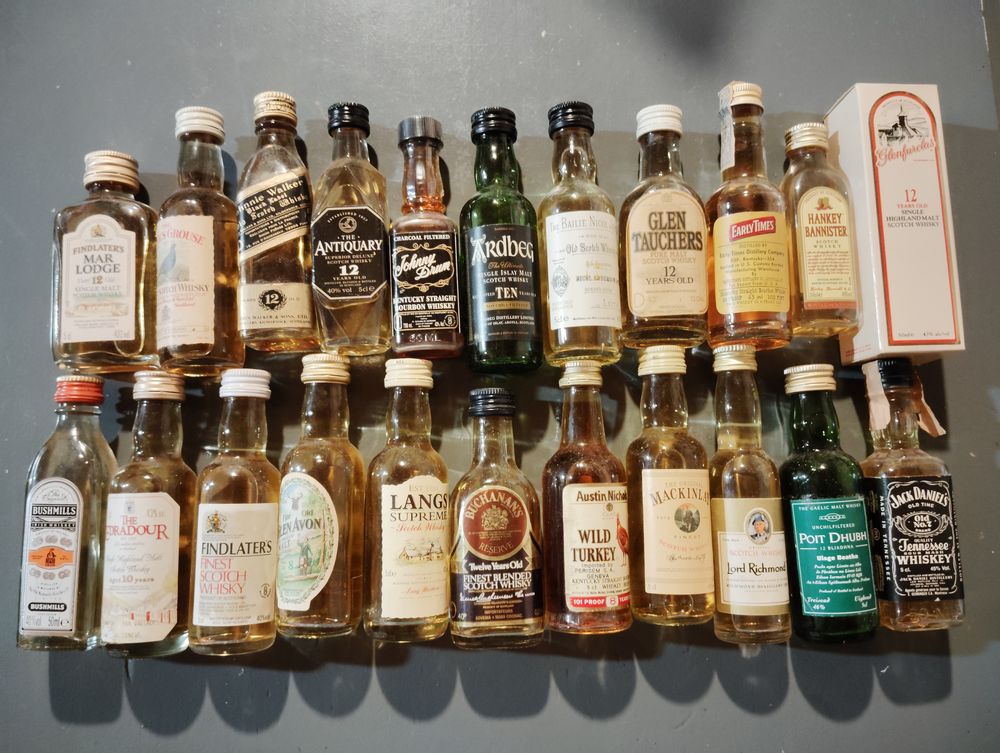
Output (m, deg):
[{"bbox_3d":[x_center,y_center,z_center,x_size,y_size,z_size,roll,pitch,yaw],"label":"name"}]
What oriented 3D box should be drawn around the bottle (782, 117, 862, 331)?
[{"bbox_3d":[0.141,-0.067,0.368,0.033,0.032,0.094,0,81,-2],"label":"bottle"}]

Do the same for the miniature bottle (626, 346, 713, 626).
[{"bbox_3d":[0.072,0.045,0.347,0.034,0.034,0.115,1,81,-9],"label":"miniature bottle"}]

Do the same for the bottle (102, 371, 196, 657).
[{"bbox_3d":[-0.147,0.056,0.343,0.034,0.034,0.115,0,82,-1],"label":"bottle"}]

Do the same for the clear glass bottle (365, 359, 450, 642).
[{"bbox_3d":[-0.038,0.051,0.343,0.034,0.034,0.115,5,80,-30],"label":"clear glass bottle"}]

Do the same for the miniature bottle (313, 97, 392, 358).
[{"bbox_3d":[-0.067,-0.067,0.364,0.033,0.029,0.111,-2,82,-1],"label":"miniature bottle"}]

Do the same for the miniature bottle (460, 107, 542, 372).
[{"bbox_3d":[0.000,-0.061,0.362,0.034,0.034,0.117,-2,81,-5],"label":"miniature bottle"}]

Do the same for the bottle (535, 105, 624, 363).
[{"bbox_3d":[0.035,-0.064,0.363,0.034,0.034,0.116,0,82,-16],"label":"bottle"}]

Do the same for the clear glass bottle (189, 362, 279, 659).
[{"bbox_3d":[-0.111,0.056,0.345,0.033,0.033,0.116,3,82,-15],"label":"clear glass bottle"}]

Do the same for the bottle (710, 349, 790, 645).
[{"bbox_3d":[0.106,0.049,0.348,0.032,0.032,0.123,-2,81,5],"label":"bottle"}]

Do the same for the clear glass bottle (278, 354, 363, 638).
[{"bbox_3d":[-0.074,0.049,0.342,0.034,0.034,0.115,-4,80,19],"label":"clear glass bottle"}]

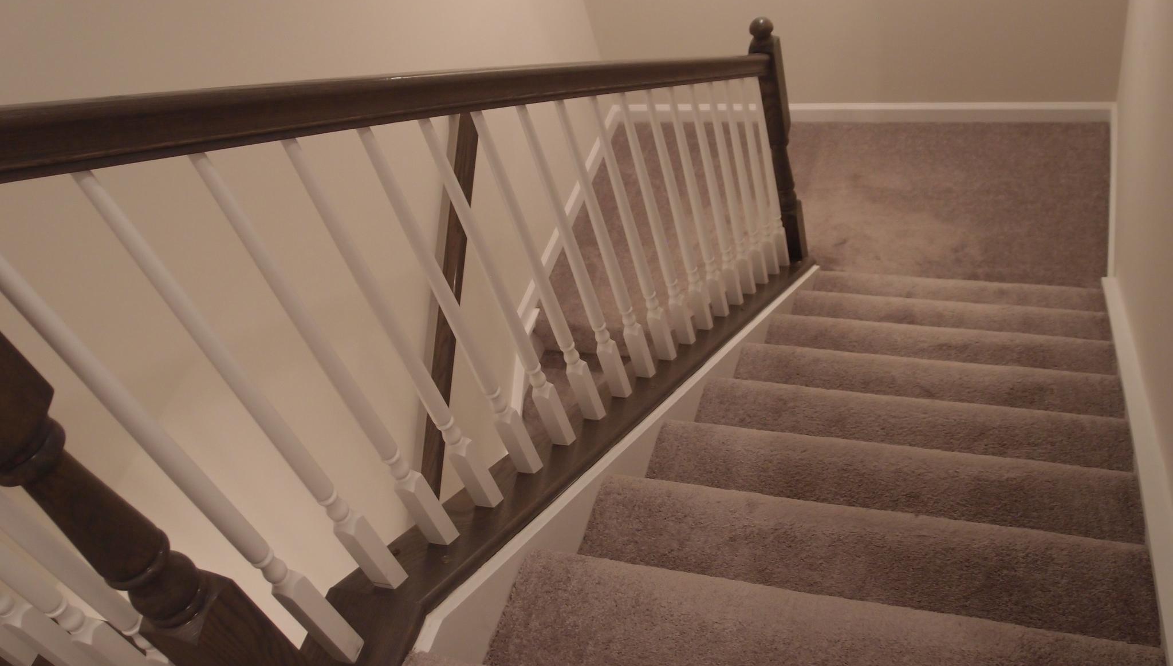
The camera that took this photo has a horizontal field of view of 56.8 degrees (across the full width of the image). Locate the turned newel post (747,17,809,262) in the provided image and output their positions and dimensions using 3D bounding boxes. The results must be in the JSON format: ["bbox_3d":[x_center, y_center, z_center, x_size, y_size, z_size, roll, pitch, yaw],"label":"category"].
[{"bbox_3d":[0.602,-0.559,3.390,0.081,0.957,0.081,5,51,23],"label":"turned newel post"}]

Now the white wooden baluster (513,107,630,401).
[{"bbox_3d":[-0.015,-0.119,2.059,0.032,0.784,0.032,5,50,23],"label":"white wooden baluster"}]

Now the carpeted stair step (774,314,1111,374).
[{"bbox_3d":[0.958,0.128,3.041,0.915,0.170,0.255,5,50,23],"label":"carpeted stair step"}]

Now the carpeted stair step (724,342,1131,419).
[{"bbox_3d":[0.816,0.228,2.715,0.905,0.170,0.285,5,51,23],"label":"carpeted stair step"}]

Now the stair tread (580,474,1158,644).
[{"bbox_3d":[0.414,0.424,1.792,0.906,0.045,0.296,5,50,23],"label":"stair tread"}]

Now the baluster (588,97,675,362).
[{"bbox_3d":[0.103,-0.193,2.325,0.032,0.784,0.032,5,50,23],"label":"baluster"}]

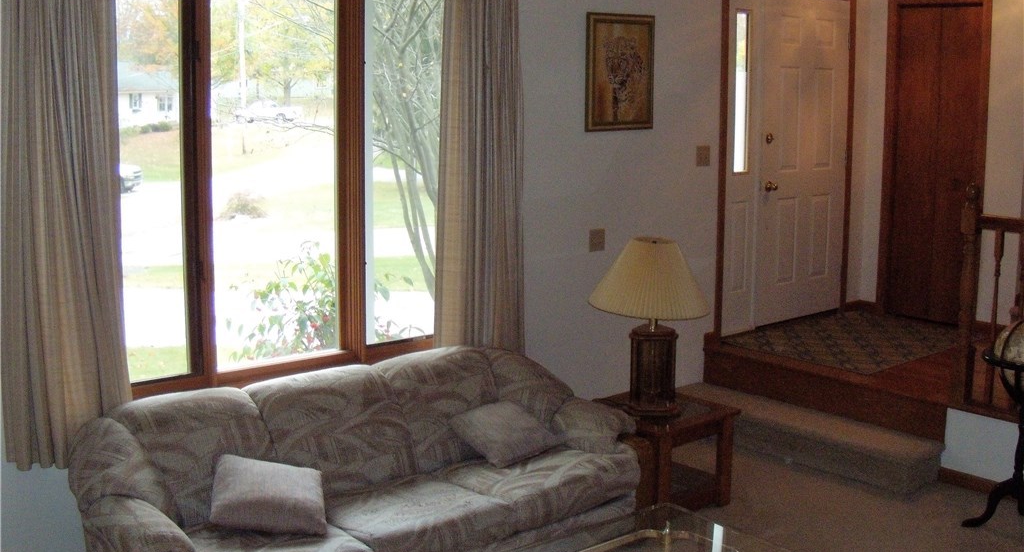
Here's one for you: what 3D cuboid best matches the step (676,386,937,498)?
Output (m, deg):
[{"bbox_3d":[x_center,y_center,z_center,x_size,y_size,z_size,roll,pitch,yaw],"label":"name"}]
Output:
[{"bbox_3d":[1.448,0.810,5.449,0.330,0.185,1.530,-8,13,-40],"label":"step"}]

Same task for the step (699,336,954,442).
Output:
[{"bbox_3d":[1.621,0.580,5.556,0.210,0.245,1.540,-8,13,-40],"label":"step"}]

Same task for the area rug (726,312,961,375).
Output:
[{"bbox_3d":[2.039,0.353,6.201,1.460,0.015,1.010,-8,13,-40],"label":"area rug"}]

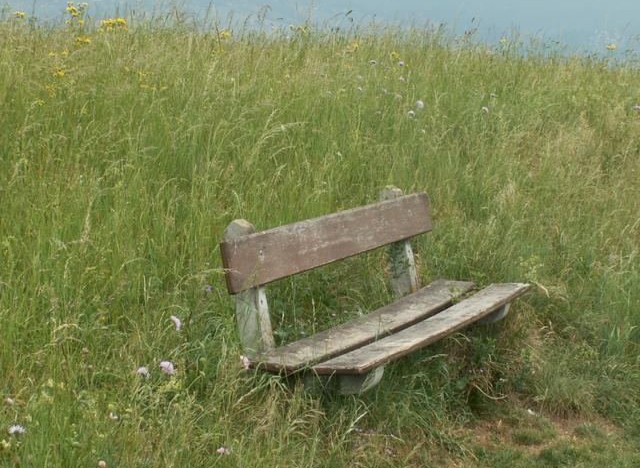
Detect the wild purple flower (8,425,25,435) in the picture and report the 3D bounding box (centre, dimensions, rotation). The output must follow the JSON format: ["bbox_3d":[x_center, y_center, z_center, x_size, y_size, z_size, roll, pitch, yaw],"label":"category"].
[{"bbox_3d":[-0.821,0.529,4.300,0.040,0.025,0.040,1,7,0],"label":"wild purple flower"}]

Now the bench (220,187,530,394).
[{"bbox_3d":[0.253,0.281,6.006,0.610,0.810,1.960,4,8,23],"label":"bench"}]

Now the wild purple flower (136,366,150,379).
[{"bbox_3d":[-0.527,0.414,4.750,0.039,0.033,0.039,1,7,0],"label":"wild purple flower"}]

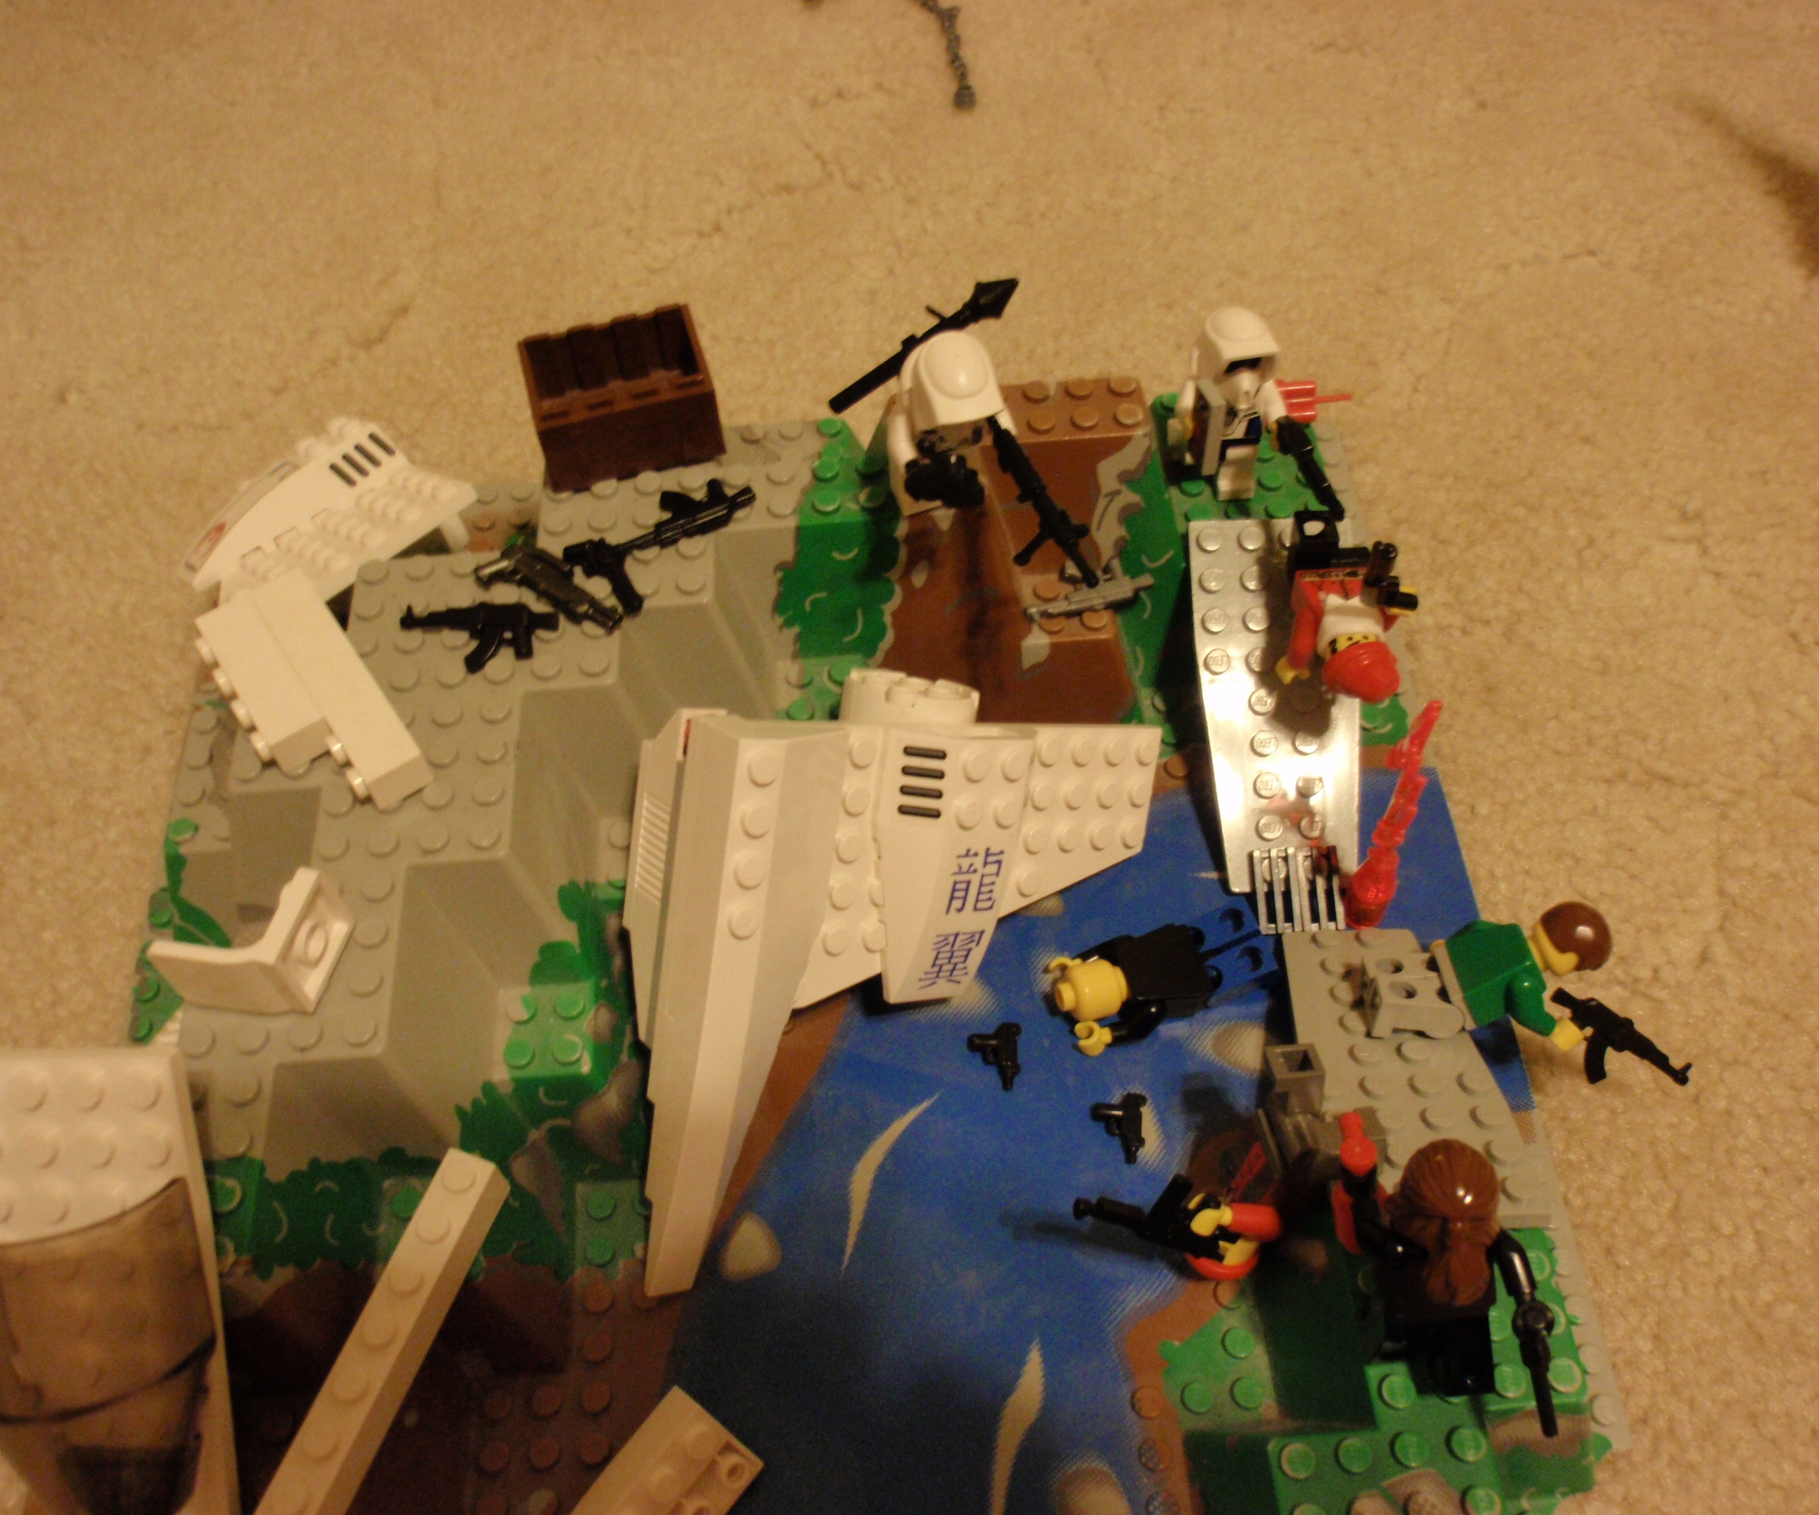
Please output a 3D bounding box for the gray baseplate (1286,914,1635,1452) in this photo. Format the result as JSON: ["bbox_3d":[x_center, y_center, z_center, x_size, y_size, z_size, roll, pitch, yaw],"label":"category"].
[{"bbox_3d":[0.084,0.059,0.260,0.048,0.038,0.088,-5,55,-1],"label":"gray baseplate"}]

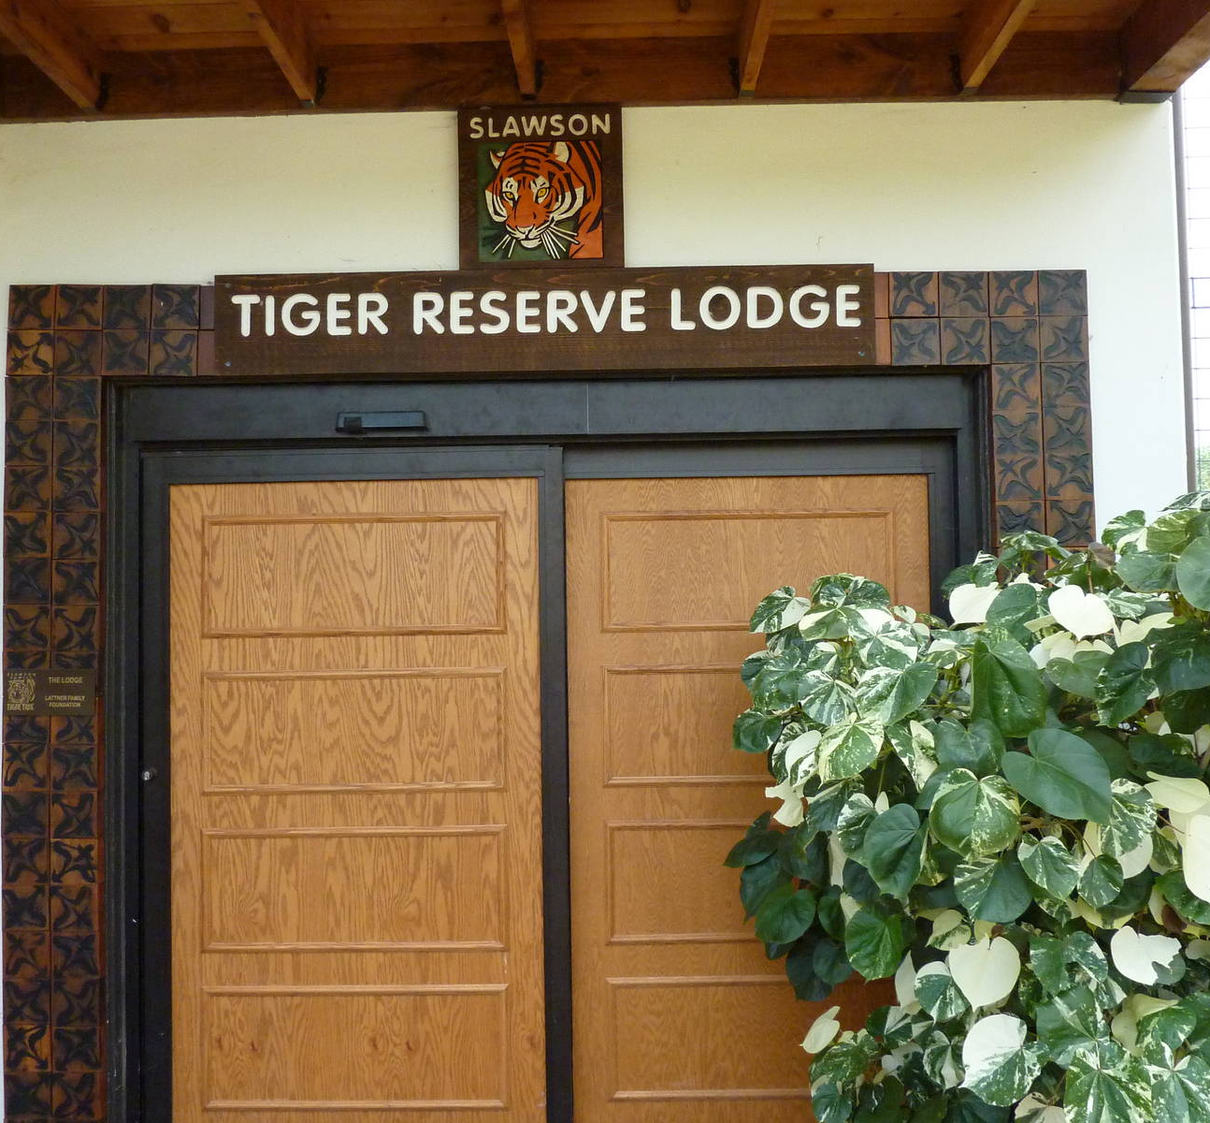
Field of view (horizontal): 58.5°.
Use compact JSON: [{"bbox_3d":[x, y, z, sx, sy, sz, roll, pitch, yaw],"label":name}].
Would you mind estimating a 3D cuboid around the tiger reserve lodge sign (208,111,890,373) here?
[{"bbox_3d":[-0.173,-0.901,3.031,1.833,0.748,0.042,-1,-2,1],"label":"tiger reserve lodge sign"}]

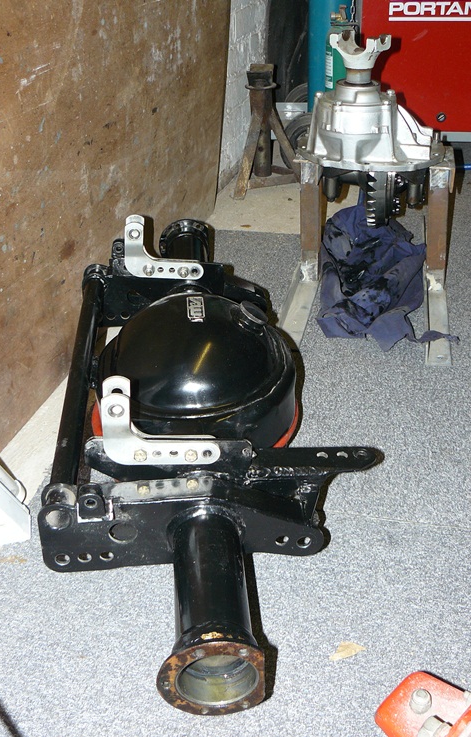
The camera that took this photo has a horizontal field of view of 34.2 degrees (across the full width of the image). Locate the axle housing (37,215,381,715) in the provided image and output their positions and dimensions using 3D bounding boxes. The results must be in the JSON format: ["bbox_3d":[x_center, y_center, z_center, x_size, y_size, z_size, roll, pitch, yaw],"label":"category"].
[{"bbox_3d":[-0.055,-0.037,1.225,0.430,0.246,1.150,-4,32,-3],"label":"axle housing"}]

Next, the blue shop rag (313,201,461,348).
[{"bbox_3d":[0.310,-0.210,1.599,0.275,0.120,0.460,2,32,7],"label":"blue shop rag"}]

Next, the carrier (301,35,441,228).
[{"bbox_3d":[0.276,-0.468,1.550,0.305,0.385,0.300,3,32,9],"label":"carrier"}]

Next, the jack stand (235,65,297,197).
[{"bbox_3d":[0.092,-0.682,2.179,0.220,0.330,0.215,-6,32,-6],"label":"jack stand"}]

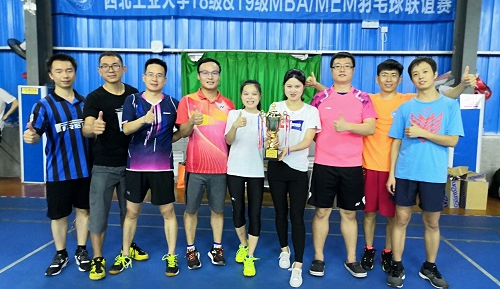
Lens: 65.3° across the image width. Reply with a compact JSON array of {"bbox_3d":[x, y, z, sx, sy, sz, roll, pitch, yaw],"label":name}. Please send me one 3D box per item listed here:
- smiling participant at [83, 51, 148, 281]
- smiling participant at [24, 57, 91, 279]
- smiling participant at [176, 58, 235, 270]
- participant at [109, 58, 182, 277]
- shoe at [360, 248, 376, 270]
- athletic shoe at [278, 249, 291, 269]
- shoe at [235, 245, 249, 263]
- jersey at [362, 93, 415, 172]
[{"bbox_3d":[-1.077,0.144,3.205,0.530,1.765,0.520,-1,6,-20],"label":"smiling participant"},{"bbox_3d":[-1.493,0.159,3.137,0.530,1.735,0.430,-1,6,-17],"label":"smiling participant"},{"bbox_3d":[-0.373,0.158,3.296,0.490,1.740,0.420,0,6,-7],"label":"smiling participant"},{"bbox_3d":[-0.803,0.184,3.108,0.570,1.715,0.440,0,6,-12],"label":"participant"},{"bbox_3d":[1.024,0.984,3.390,0.105,0.125,0.280,3,7,22],"label":"shoe"},{"bbox_3d":[0.299,0.979,3.391,0.090,0.110,0.250,2,6,13],"label":"athletic shoe"},{"bbox_3d":[-0.078,0.959,3.500,0.090,0.115,0.250,3,6,16],"label":"shoe"},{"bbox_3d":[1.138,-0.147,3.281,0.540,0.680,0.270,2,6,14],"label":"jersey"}]

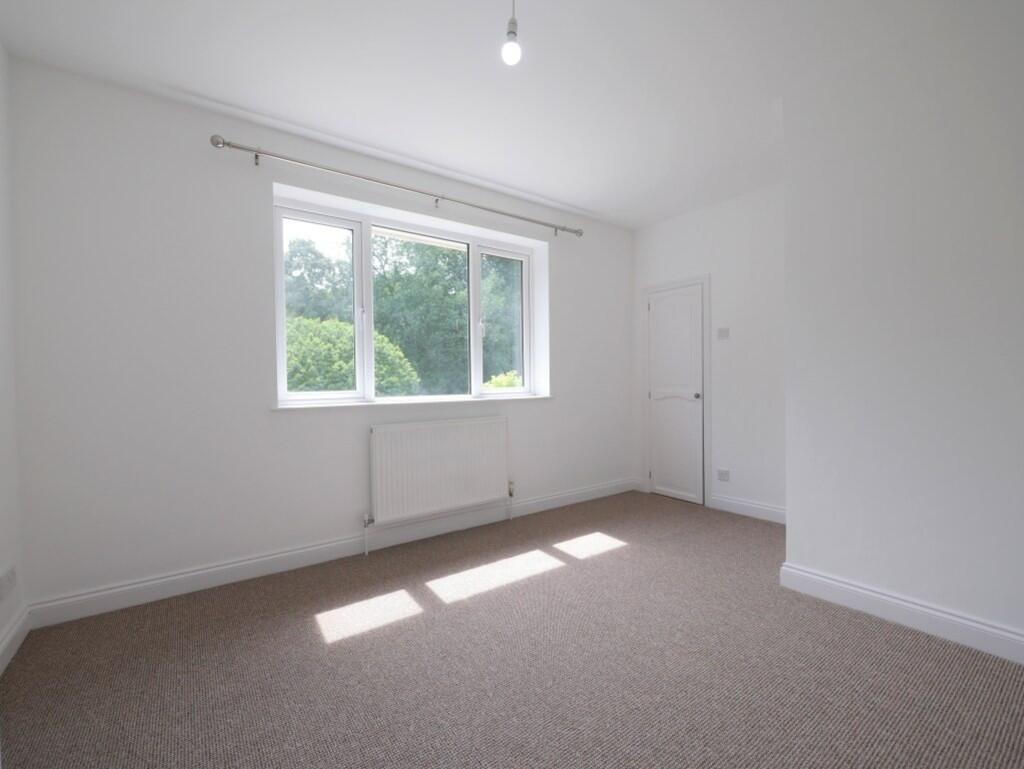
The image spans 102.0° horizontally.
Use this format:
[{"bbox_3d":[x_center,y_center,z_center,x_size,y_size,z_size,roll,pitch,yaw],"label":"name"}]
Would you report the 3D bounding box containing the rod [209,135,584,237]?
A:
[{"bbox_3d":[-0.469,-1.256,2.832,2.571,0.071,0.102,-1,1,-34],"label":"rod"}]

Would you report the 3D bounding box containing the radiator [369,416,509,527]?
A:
[{"bbox_3d":[-0.464,0.556,2.876,0.991,0.619,0.085,-1,1,-34],"label":"radiator"}]

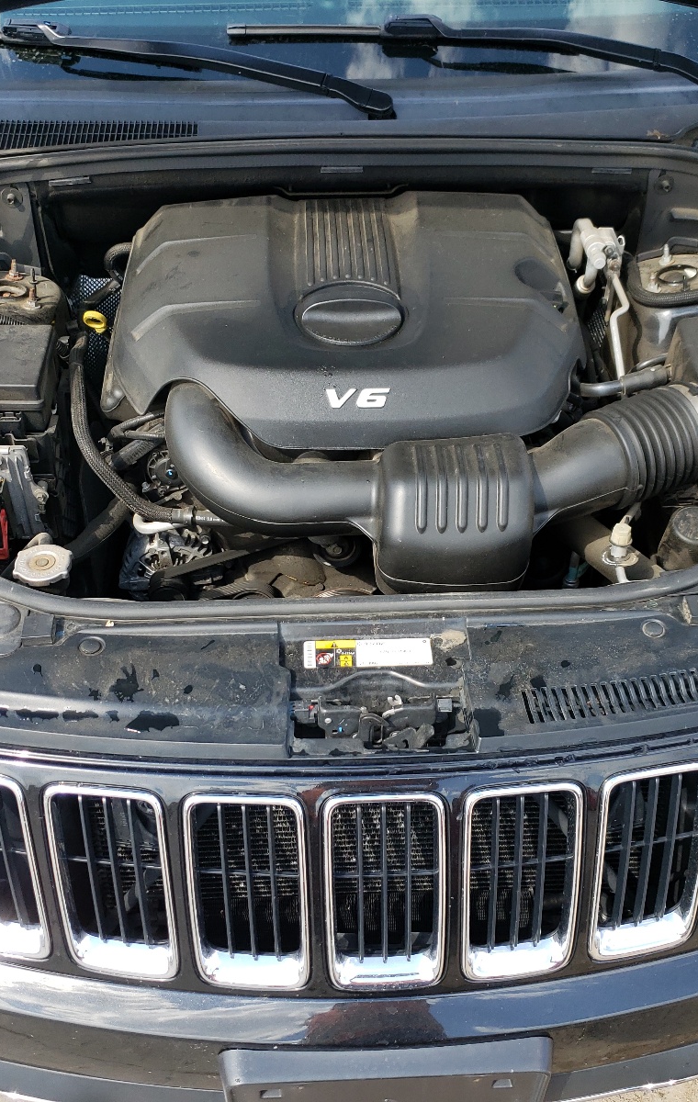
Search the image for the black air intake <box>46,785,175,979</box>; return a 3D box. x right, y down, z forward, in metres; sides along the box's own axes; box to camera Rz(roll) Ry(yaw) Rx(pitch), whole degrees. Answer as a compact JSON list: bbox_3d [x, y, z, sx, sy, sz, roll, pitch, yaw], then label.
[{"bbox_3d":[-0.218,0.298,1.043,0.112,0.215,0.050,5,25,5],"label":"black air intake"}]

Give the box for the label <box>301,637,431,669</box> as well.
[{"bbox_3d":[0.019,0.102,1.102,0.126,0.003,0.035,-2,47,-2],"label":"label"}]

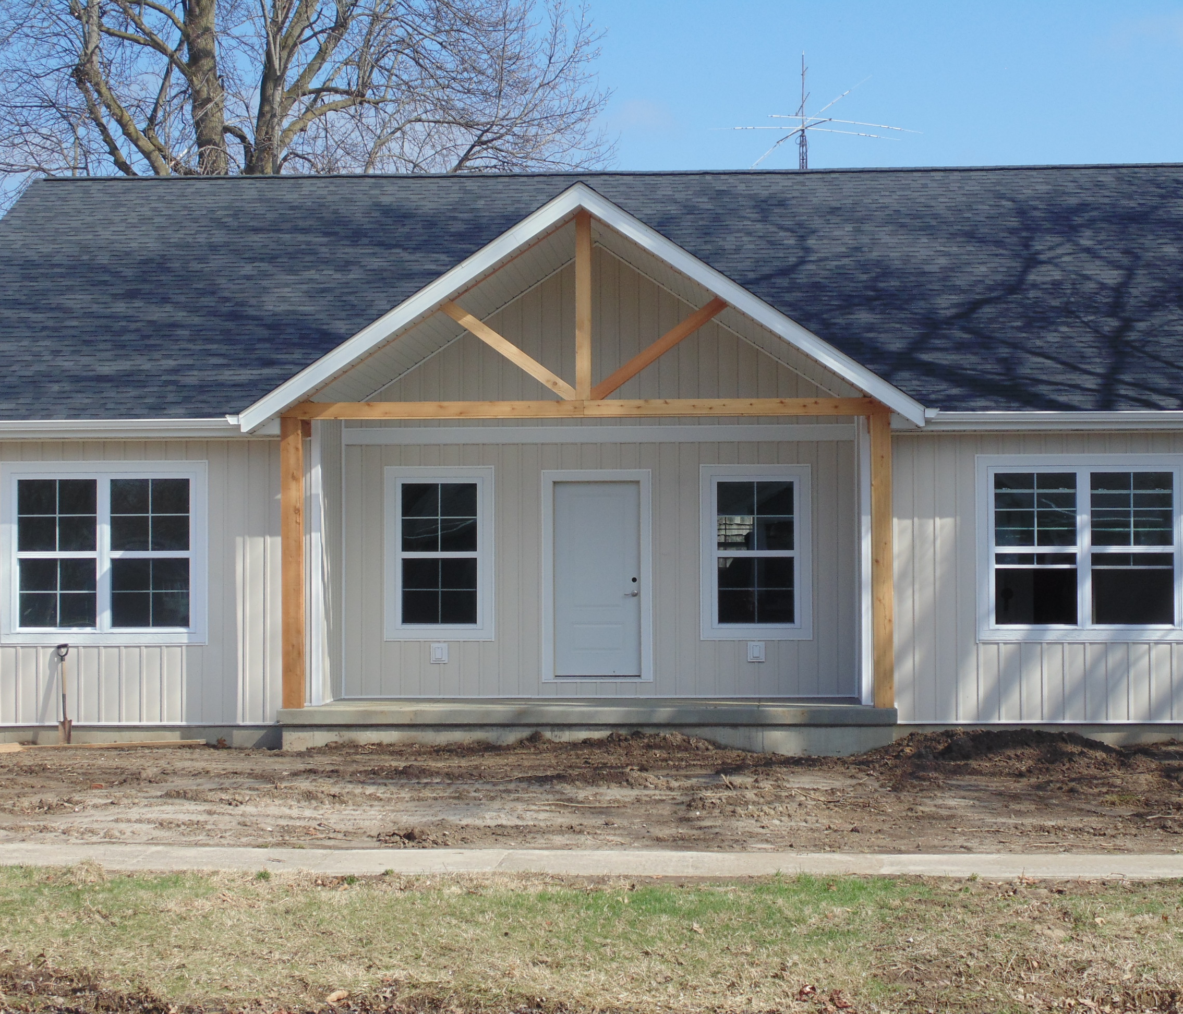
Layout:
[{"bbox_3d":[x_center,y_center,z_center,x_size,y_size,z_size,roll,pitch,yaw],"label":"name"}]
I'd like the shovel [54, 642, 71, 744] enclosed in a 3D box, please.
[{"bbox_3d":[-5.111,1.814,24.613,0.155,0.988,0.110,-4,-10,3],"label":"shovel"}]

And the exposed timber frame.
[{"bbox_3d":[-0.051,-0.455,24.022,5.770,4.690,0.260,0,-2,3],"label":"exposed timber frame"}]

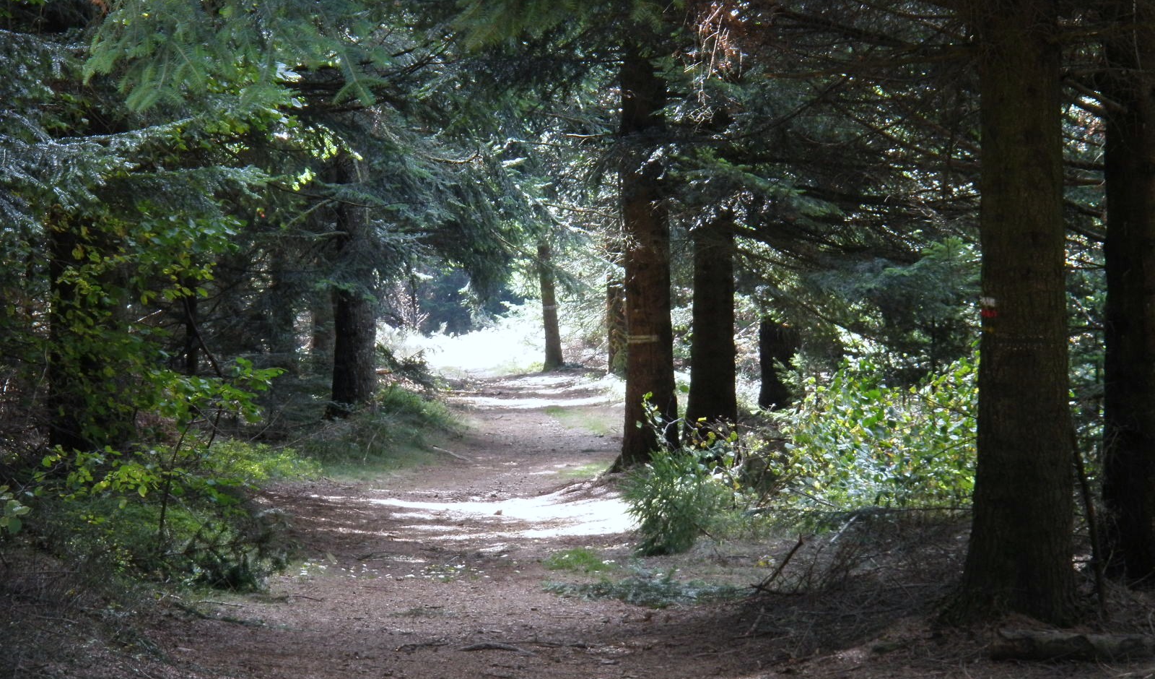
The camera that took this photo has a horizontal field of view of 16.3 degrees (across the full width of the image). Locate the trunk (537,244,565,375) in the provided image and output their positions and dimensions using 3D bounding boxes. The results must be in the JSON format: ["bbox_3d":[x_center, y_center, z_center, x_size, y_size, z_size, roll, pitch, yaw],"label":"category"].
[{"bbox_3d":[-0.550,-0.669,82.000,0.420,2.640,0.420,-5,0,0],"label":"trunk"}]

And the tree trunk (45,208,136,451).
[{"bbox_3d":[-3.449,-0.067,28.500,0.590,1.720,0.560,0,0,0],"label":"tree trunk"}]

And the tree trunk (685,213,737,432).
[{"bbox_3d":[1.527,-0.190,46.000,0.540,2.500,0.520,0,0,0],"label":"tree trunk"}]

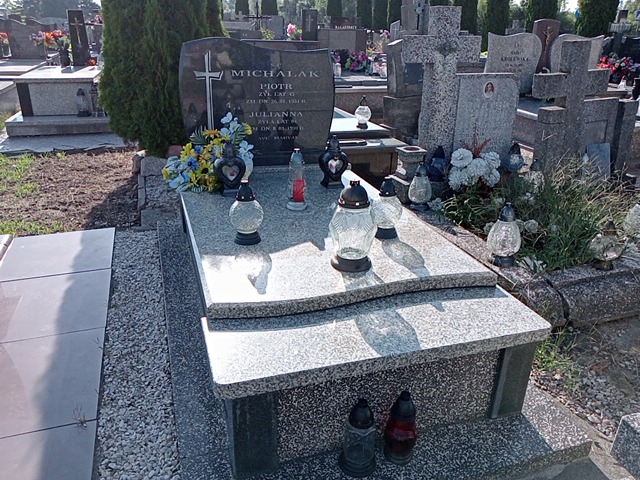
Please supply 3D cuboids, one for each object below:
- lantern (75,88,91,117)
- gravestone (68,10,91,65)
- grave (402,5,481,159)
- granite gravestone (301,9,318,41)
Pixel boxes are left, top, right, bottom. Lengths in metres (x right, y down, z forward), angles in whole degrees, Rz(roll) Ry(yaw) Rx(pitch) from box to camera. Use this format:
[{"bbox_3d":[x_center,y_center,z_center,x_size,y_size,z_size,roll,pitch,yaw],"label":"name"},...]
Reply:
[{"bbox_3d":[-2.423,-1.402,5.273,0.148,0.263,0.148,-5,22,-17],"label":"lantern"},{"bbox_3d":[-3.206,-2.682,6.873,0.215,0.720,0.080,-6,24,-17],"label":"gravestone"},{"bbox_3d":[0.811,-1.032,3.554,0.530,1.050,0.140,-6,24,-17],"label":"grave"},{"bbox_3d":[-0.232,-4.890,11.775,0.370,0.760,0.100,-6,24,-17],"label":"granite gravestone"}]

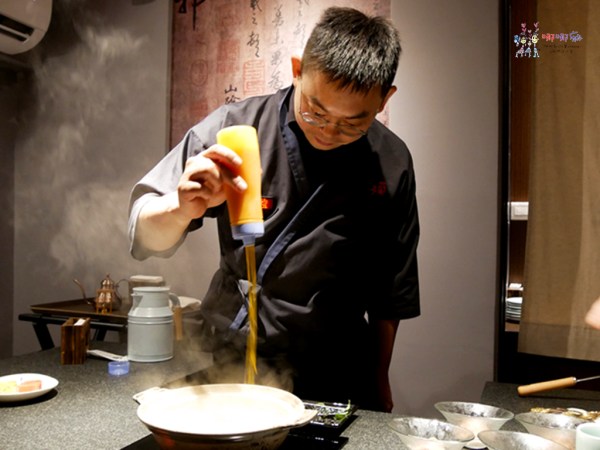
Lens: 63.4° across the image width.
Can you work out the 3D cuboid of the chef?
[{"bbox_3d":[-0.030,0.380,1.100,0.640,1.640,0.500,1,-1,5],"label":"chef"}]

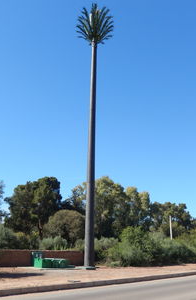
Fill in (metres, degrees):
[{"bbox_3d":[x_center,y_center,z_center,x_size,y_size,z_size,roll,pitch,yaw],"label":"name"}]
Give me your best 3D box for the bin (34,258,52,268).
[{"bbox_3d":[-4.999,10.339,26.344,1.200,0.830,1.050,13,-23,-31],"label":"bin"}]

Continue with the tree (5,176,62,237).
[{"bbox_3d":[-8.940,9.336,40.171,7.400,11.620,6.600,0,-20,0],"label":"tree"}]

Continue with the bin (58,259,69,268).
[{"bbox_3d":[-3.244,10.610,26.996,1.050,0.830,1.000,13,-23,-31],"label":"bin"}]

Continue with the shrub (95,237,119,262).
[{"bbox_3d":[0.736,9.932,28.311,2.800,2.790,2.500,0,-20,0],"label":"shrub"}]

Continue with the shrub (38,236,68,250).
[{"bbox_3d":[-4.681,10.530,30.205,2.900,2.750,2.400,0,-20,0],"label":"shrub"}]

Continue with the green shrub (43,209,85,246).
[{"bbox_3d":[-4.017,10.444,35.014,5.200,6.150,4.800,0,-20,0],"label":"green shrub"}]

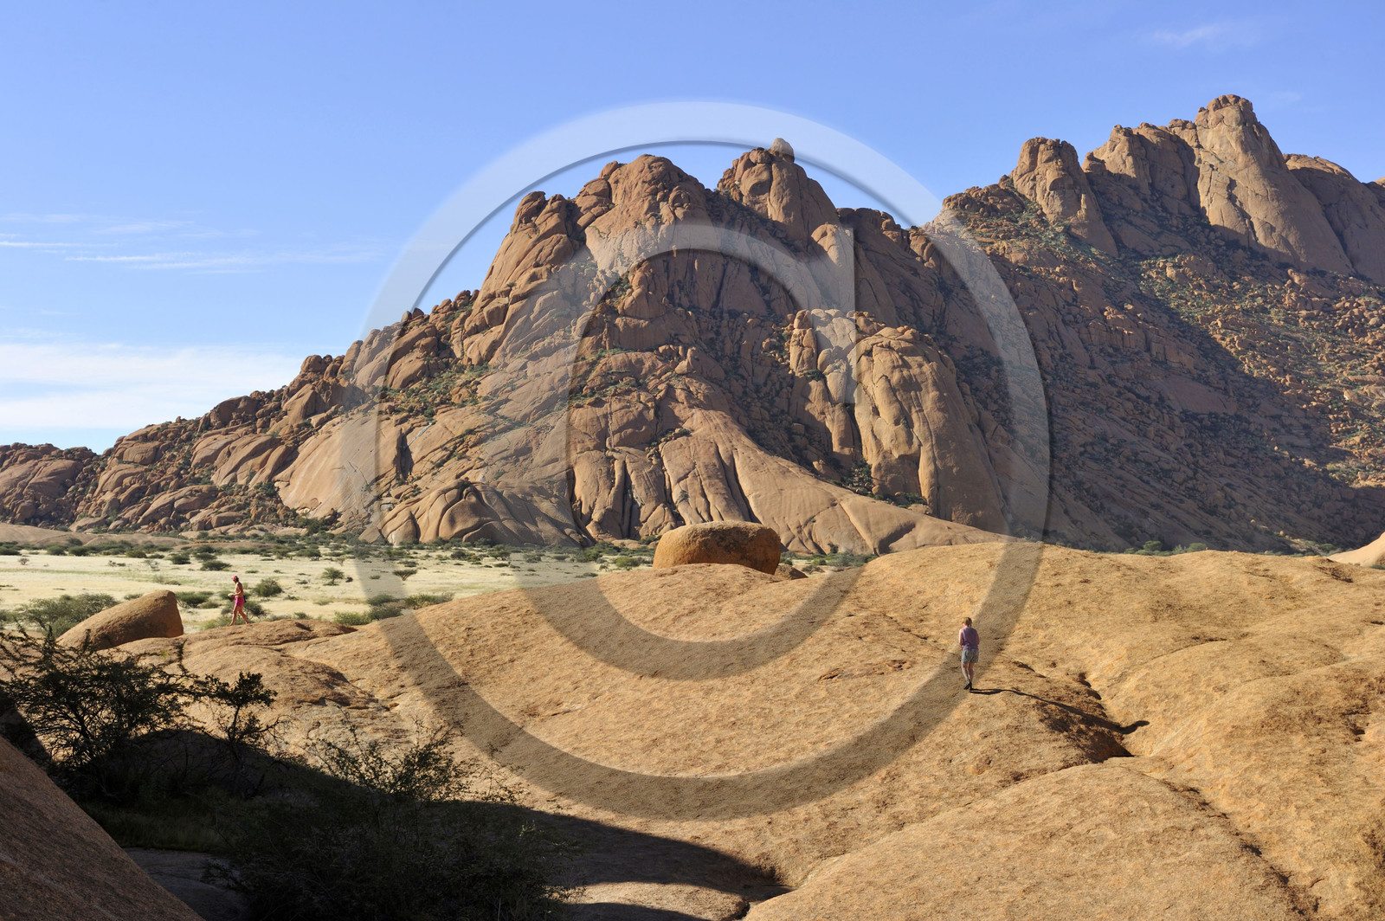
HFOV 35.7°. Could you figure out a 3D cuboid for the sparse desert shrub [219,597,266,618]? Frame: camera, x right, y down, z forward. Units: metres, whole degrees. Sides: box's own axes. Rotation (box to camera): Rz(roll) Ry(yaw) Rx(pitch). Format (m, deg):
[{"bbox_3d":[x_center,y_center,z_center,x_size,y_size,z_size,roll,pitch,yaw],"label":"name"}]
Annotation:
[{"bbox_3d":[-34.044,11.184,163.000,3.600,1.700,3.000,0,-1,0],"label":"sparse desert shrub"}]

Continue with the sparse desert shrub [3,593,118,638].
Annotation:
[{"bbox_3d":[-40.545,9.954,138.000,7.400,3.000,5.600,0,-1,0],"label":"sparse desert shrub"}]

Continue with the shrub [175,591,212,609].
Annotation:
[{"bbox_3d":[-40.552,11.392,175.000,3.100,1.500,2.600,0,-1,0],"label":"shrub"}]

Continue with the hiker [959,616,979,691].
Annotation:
[{"bbox_3d":[6.268,4.378,48.800,0.450,1.640,0.380,0,-1,-14],"label":"hiker"}]

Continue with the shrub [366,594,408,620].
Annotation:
[{"bbox_3d":[-19.138,9.228,135.000,2.500,1.600,2.300,0,-1,0],"label":"shrub"}]

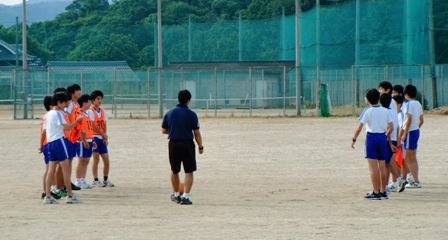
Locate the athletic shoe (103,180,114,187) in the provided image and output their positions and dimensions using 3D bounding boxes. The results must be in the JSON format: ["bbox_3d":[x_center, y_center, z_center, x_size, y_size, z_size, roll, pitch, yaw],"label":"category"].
[{"bbox_3d":[-2.012,1.123,38.100,0.105,0.110,0.275,-1,1,-38],"label":"athletic shoe"}]

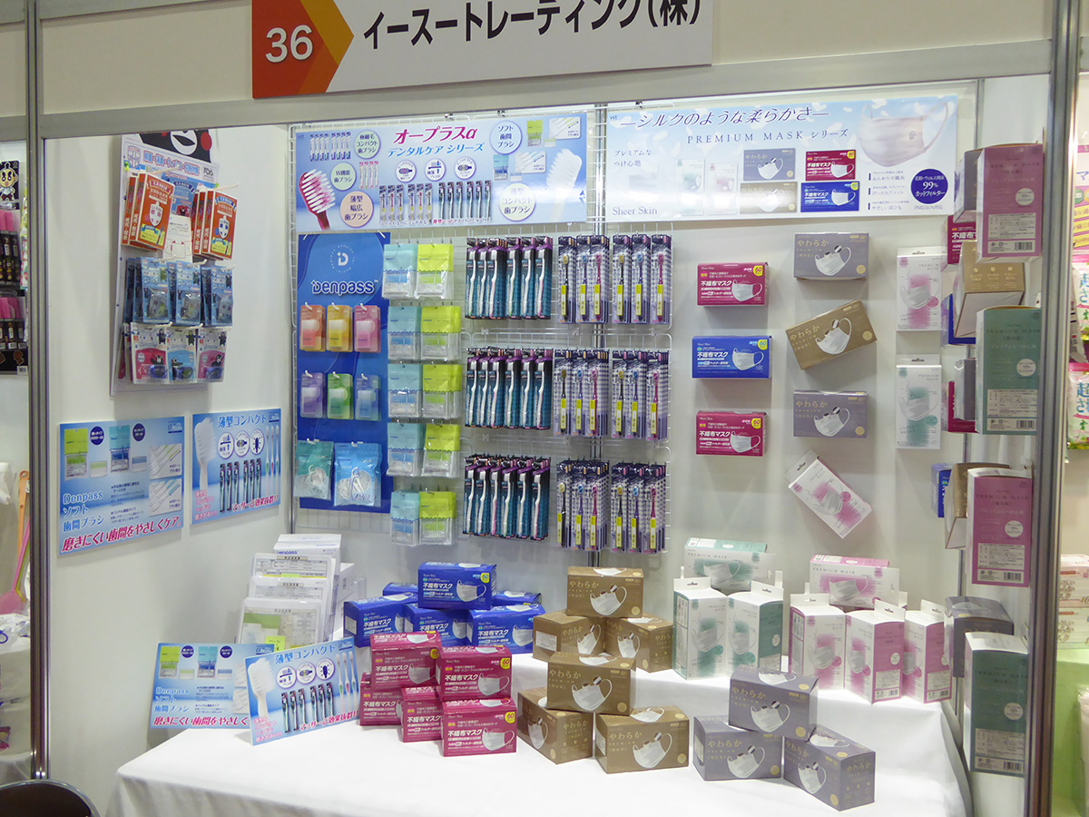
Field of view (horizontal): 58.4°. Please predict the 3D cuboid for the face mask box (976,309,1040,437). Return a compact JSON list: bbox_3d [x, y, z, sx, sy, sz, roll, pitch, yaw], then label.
[{"bbox_3d":[0.796,-0.062,1.679,0.085,0.208,0.107,2,3,18],"label":"face mask box"}]

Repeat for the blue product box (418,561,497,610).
[{"bbox_3d":[-0.240,0.495,2.720,0.200,0.107,0.096,1,3,5],"label":"blue product box"}]

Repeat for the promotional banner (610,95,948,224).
[{"bbox_3d":[0.601,-0.654,2.570,0.900,0.300,0.010,2,3,17],"label":"promotional banner"}]

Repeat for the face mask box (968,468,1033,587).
[{"bbox_3d":[0.796,0.204,1.712,0.088,0.196,0.102,2,0,17],"label":"face mask box"}]

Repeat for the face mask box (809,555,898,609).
[{"bbox_3d":[0.801,0.447,2.518,0.211,0.105,0.088,2,3,19],"label":"face mask box"}]

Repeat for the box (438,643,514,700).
[{"bbox_3d":[-0.175,0.656,2.426,0.173,0.105,0.092,0,3,-12],"label":"box"}]

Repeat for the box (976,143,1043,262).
[{"bbox_3d":[0.810,-0.353,1.703,0.088,0.187,0.105,2,3,18],"label":"box"}]

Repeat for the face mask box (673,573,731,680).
[{"bbox_3d":[0.399,0.563,2.501,0.107,0.238,0.085,0,3,-18],"label":"face mask box"}]

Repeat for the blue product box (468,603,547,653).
[{"bbox_3d":[-0.104,0.605,2.679,0.202,0.106,0.080,0,3,-13],"label":"blue product box"}]

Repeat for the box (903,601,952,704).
[{"bbox_3d":[0.917,0.587,2.363,0.088,0.217,0.105,0,3,-24],"label":"box"}]

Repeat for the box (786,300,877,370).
[{"bbox_3d":[0.741,-0.186,2.519,0.198,0.111,0.085,-23,-5,17],"label":"box"}]

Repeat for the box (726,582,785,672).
[{"bbox_3d":[0.527,0.563,2.444,0.088,0.233,0.104,-1,4,-37],"label":"box"}]

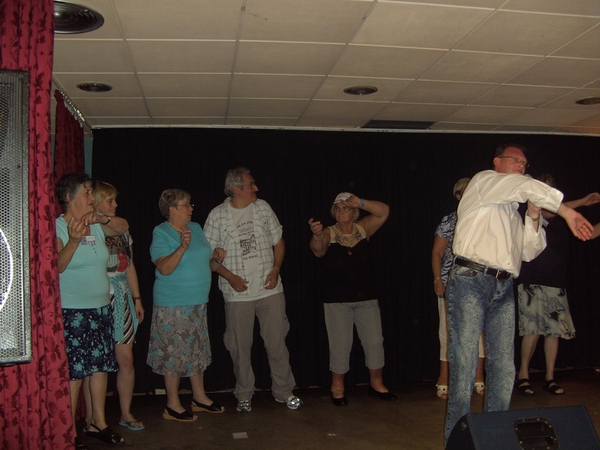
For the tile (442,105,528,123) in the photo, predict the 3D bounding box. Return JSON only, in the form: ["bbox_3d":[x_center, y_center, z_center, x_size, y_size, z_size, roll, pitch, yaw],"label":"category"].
[{"bbox_3d":[1.499,-0.895,5.171,0.600,0.025,0.600,0,-4,-8],"label":"tile"}]

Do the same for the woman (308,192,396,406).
[{"bbox_3d":[0.367,0.523,4.752,0.640,1.570,0.450,-1,-4,-3],"label":"woman"}]

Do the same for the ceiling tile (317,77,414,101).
[{"bbox_3d":[0.428,-0.945,4.446,0.600,0.025,0.600,0,-4,-9],"label":"ceiling tile"}]

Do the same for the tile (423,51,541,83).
[{"bbox_3d":[1.084,-0.964,3.899,0.600,0.025,0.600,0,-4,-8],"label":"tile"}]

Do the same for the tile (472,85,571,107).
[{"bbox_3d":[1.574,-0.927,4.586,0.600,0.025,0.600,0,-4,-8],"label":"tile"}]

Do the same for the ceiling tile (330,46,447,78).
[{"bbox_3d":[0.512,-0.976,3.842,0.600,0.025,0.600,0,-4,-8],"label":"ceiling tile"}]

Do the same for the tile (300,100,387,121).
[{"bbox_3d":[0.341,-0.908,5.038,0.600,0.025,0.600,0,-4,-9],"label":"tile"}]

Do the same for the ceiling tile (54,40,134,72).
[{"bbox_3d":[-1.218,-0.941,3.558,0.580,0.025,0.600,0,-4,-8],"label":"ceiling tile"}]

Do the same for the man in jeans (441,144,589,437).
[{"bbox_3d":[1.143,0.368,3.382,0.580,1.680,0.600,2,-5,-40],"label":"man in jeans"}]

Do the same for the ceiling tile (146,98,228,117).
[{"bbox_3d":[-0.849,-0.890,4.850,0.600,0.025,0.600,0,-4,-8],"label":"ceiling tile"}]

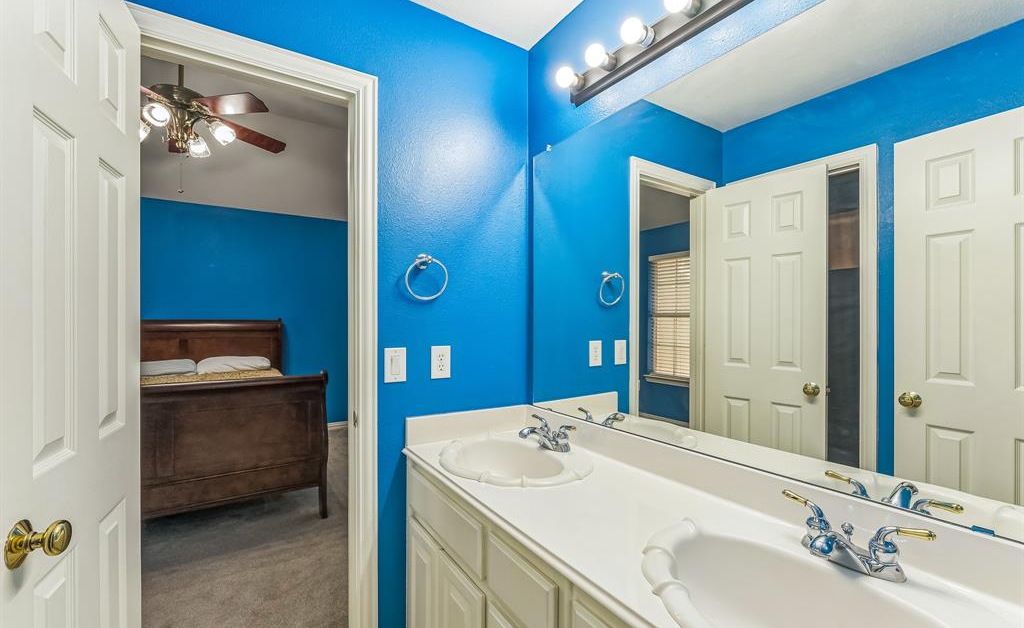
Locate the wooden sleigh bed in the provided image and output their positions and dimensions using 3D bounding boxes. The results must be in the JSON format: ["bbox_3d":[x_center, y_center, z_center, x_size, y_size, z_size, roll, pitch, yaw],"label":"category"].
[{"bbox_3d":[-2.433,0.668,3.100,1.610,1.220,2.240,0,0,-34],"label":"wooden sleigh bed"}]

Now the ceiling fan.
[{"bbox_3d":[-2.120,-1.310,2.715,1.300,0.660,1.300,0,0,-33],"label":"ceiling fan"}]

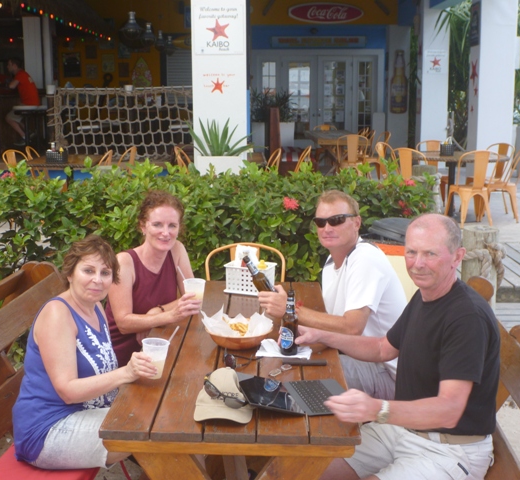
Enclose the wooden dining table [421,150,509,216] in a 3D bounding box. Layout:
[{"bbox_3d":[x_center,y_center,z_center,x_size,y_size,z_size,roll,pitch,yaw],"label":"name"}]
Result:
[{"bbox_3d":[2.341,-0.618,8.879,1.150,0.750,1.130,0,11,0],"label":"wooden dining table"}]

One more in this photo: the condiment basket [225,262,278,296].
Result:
[{"bbox_3d":[-0.040,0.191,3.686,0.230,0.125,0.145,6,12,27],"label":"condiment basket"}]

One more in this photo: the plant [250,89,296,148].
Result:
[{"bbox_3d":[0.250,-2.032,14.068,0.860,1.540,0.600,0,11,2],"label":"plant"}]

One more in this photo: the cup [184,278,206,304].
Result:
[{"bbox_3d":[-0.271,0.231,3.160,0.094,0.120,0.094,0,11,0],"label":"cup"}]

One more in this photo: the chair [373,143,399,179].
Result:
[{"bbox_3d":[1.781,-0.811,9.663,0.510,0.850,0.460,10,15,43],"label":"chair"}]

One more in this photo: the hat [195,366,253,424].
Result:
[{"bbox_3d":[-0.103,0.455,2.326,0.180,0.118,0.255,1,11,3],"label":"hat"}]

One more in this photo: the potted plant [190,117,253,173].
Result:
[{"bbox_3d":[-0.374,-0.496,6.981,0.640,1.260,0.600,0,11,0],"label":"potted plant"}]

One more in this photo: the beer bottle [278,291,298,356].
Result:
[{"bbox_3d":[0.112,0.295,2.698,0.062,0.232,0.062,3,11,-1],"label":"beer bottle"}]

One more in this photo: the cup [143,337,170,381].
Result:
[{"bbox_3d":[-0.333,0.382,2.409,0.092,0.113,0.092,5,11,-1],"label":"cup"}]

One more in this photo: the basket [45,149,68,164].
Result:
[{"bbox_3d":[-2.097,-0.873,7.843,0.235,0.140,0.165,-1,11,-8],"label":"basket"}]

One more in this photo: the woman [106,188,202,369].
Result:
[{"bbox_3d":[-0.385,0.441,3.189,0.650,1.300,0.470,8,14,38],"label":"woman"}]

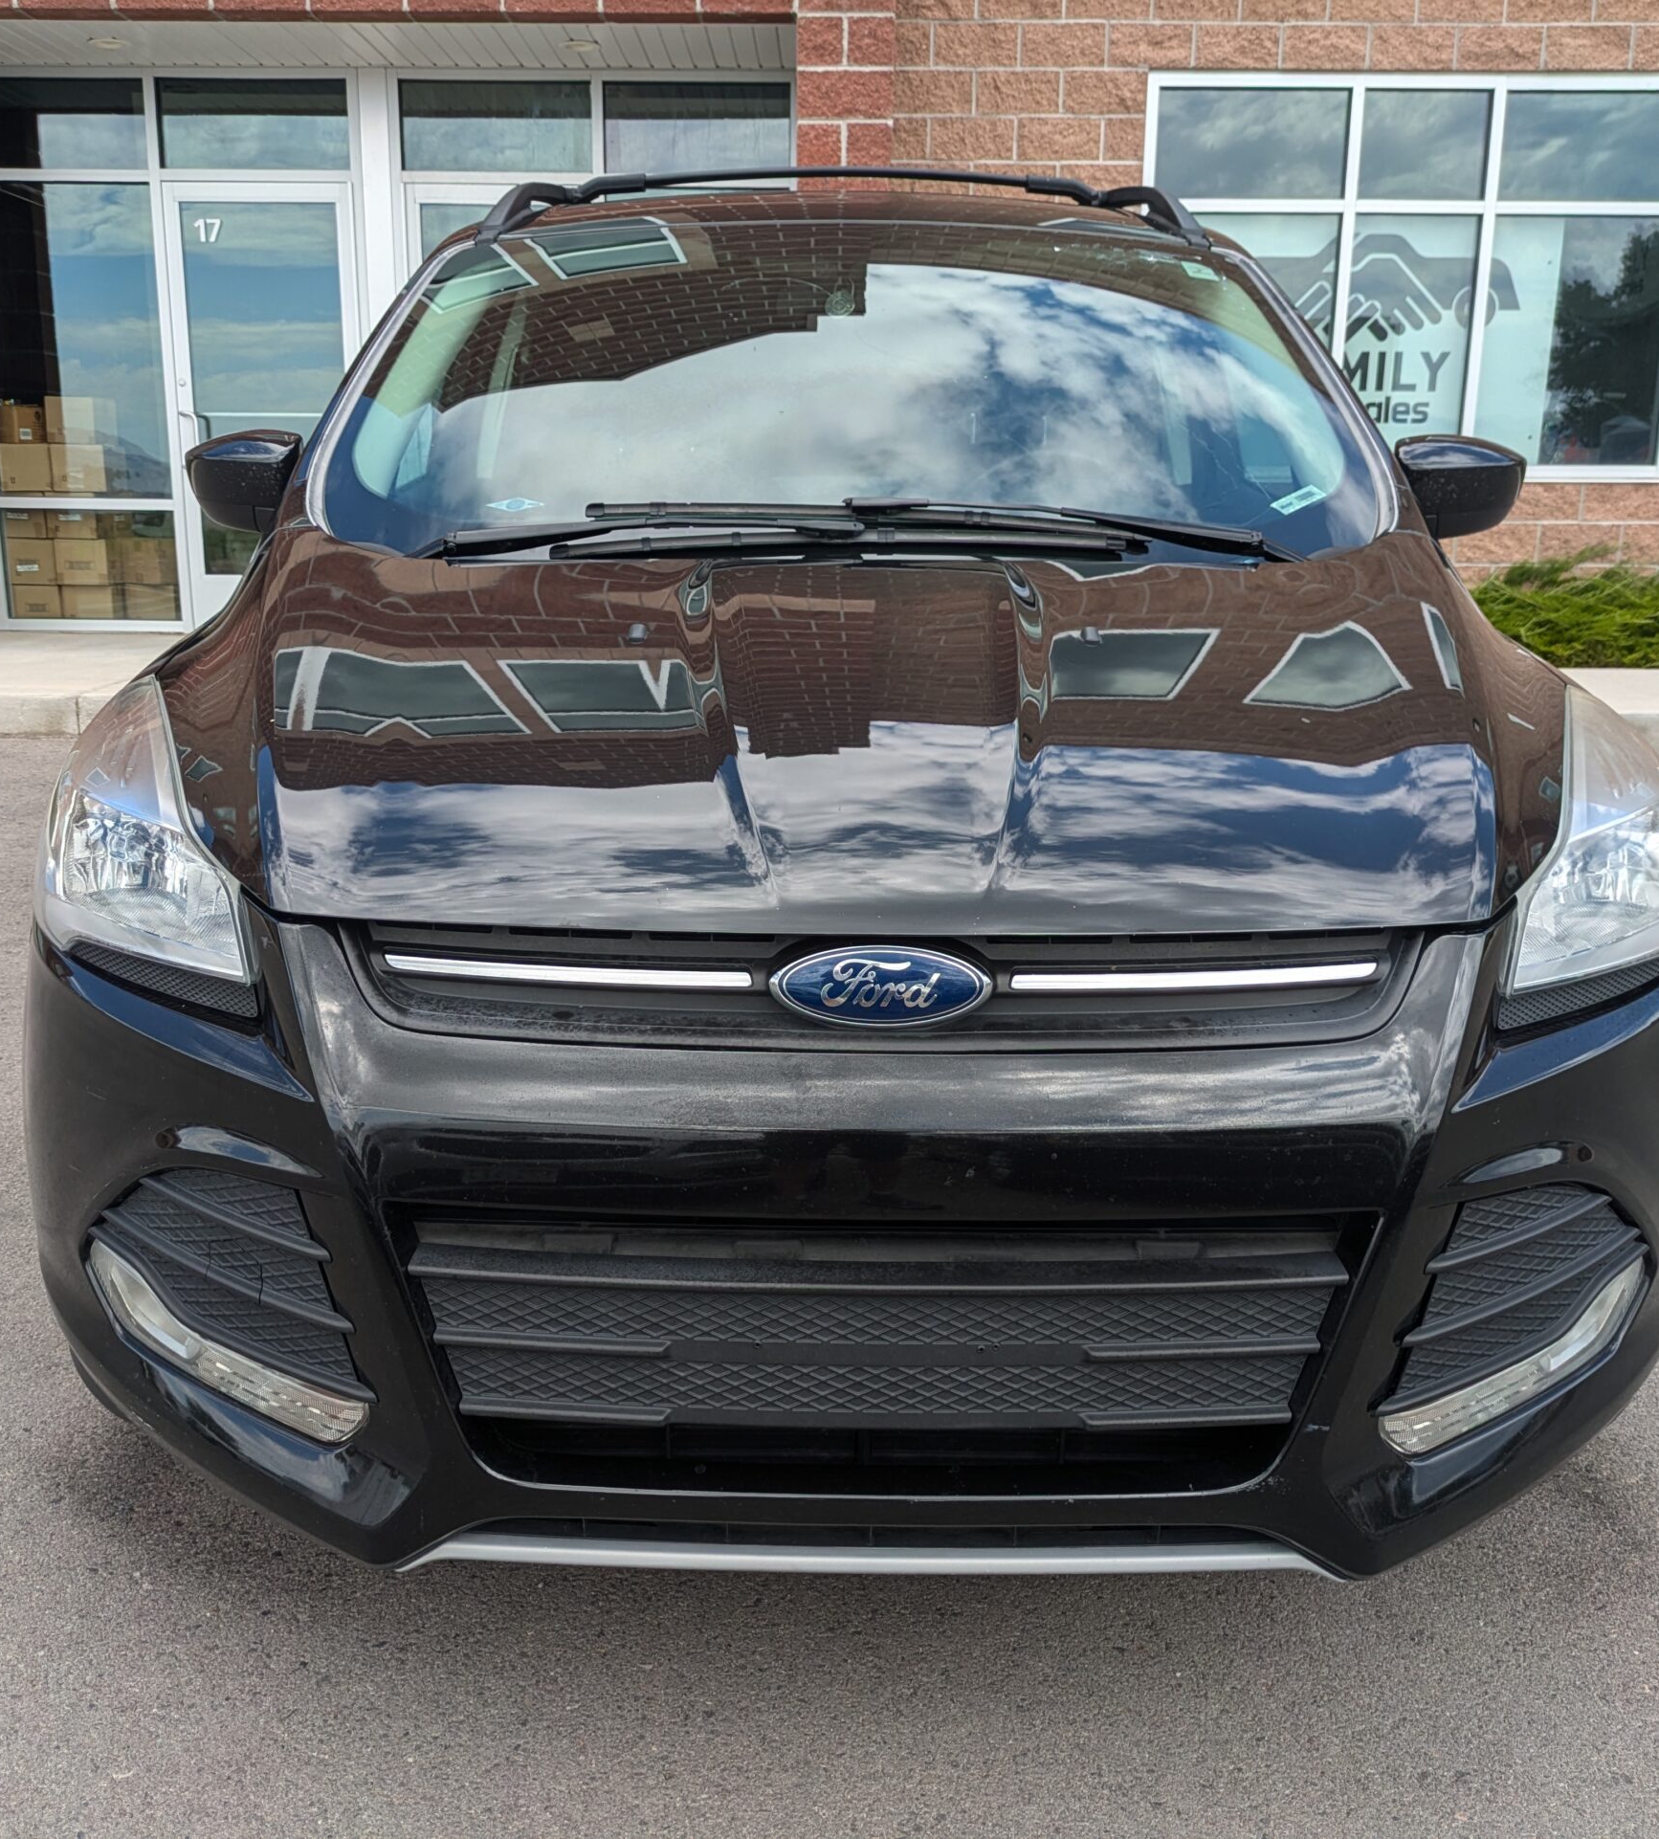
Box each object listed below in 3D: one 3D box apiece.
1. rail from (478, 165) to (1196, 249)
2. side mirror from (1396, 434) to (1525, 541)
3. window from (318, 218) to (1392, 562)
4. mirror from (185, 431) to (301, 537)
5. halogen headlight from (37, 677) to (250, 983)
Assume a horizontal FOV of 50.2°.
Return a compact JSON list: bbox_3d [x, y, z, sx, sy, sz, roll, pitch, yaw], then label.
[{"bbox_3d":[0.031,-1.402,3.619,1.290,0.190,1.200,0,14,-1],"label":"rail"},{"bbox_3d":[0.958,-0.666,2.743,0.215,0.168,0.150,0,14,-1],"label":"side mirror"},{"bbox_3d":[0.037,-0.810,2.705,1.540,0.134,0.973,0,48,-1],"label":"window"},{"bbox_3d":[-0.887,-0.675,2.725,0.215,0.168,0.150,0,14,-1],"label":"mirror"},{"bbox_3d":[-0.646,-0.095,1.738,0.325,0.240,0.590,0,14,-1],"label":"halogen headlight"}]

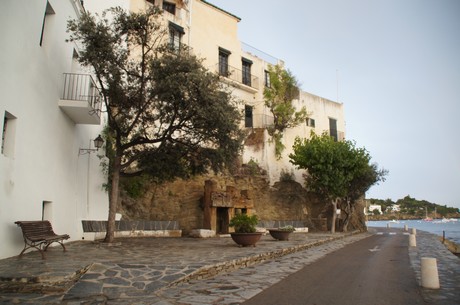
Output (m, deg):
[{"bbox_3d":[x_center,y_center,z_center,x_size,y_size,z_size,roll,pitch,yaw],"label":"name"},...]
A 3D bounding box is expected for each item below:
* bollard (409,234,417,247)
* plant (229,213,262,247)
[{"bbox_3d":[8.401,4.047,15.873,0.295,0.550,0.295,0,-11,0],"label":"bollard"},{"bbox_3d":[0.570,2.783,12.391,1.150,1.170,1.150,0,-11,0],"label":"plant"}]

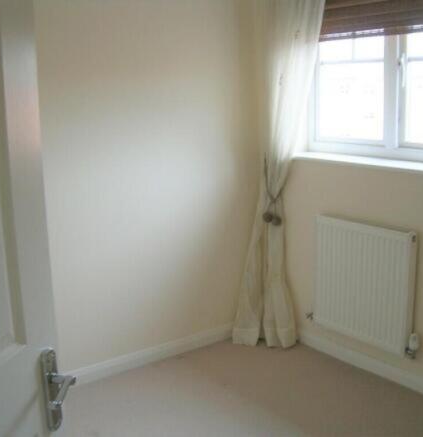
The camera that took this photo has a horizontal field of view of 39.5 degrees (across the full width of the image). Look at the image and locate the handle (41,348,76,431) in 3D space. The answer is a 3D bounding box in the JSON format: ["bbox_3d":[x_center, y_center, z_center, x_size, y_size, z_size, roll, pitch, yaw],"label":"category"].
[{"bbox_3d":[-0.263,0.305,0.988,0.057,0.148,0.103,2,12,14],"label":"handle"}]

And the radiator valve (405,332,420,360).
[{"bbox_3d":[0.965,0.606,2.799,0.045,0.110,0.055,-10,14,-36],"label":"radiator valve"}]

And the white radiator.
[{"bbox_3d":[0.767,0.322,2.994,0.068,0.600,0.590,-10,14,-36],"label":"white radiator"}]

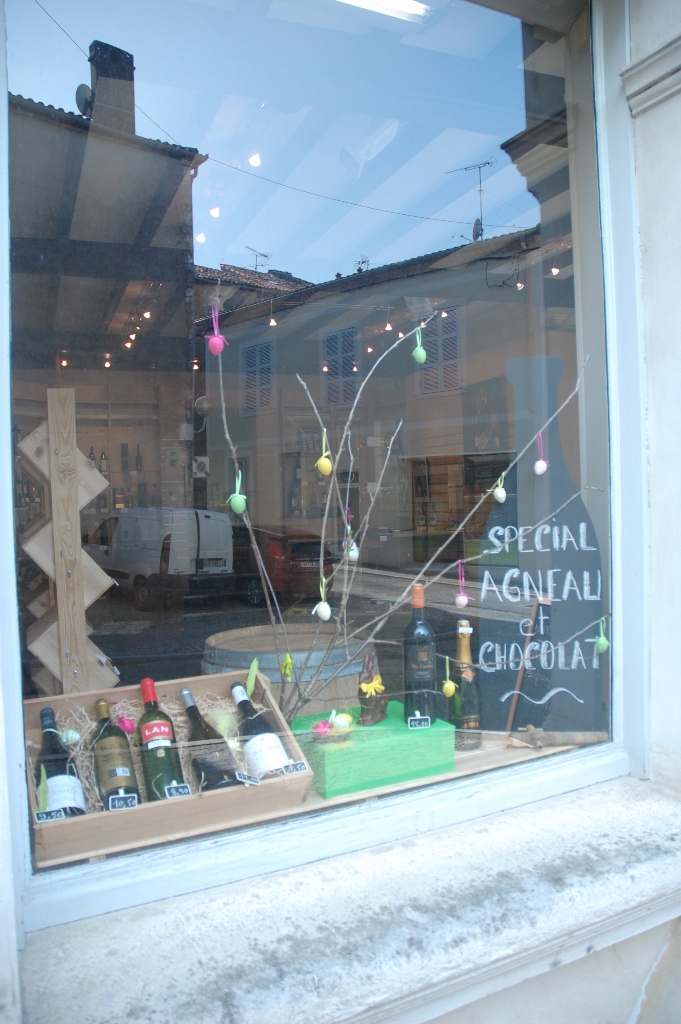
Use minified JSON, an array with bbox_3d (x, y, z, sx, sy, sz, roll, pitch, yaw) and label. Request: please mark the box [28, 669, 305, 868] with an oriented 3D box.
[{"bbox_3d":[-0.366,0.494,1.578,0.522,0.090,0.339,-2,27,-27],"label":"box"}]

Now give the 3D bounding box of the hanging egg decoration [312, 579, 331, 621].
[{"bbox_3d":[-0.045,0.206,1.800,0.041,0.097,0.036,-1,1,-1],"label":"hanging egg decoration"}]

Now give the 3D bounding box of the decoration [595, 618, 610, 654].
[{"bbox_3d":[0.663,0.314,1.940,0.039,0.090,0.034,-1,1,19],"label":"decoration"}]

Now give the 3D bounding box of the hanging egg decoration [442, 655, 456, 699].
[{"bbox_3d":[0.268,0.405,1.880,0.034,0.100,0.034,-1,1,8],"label":"hanging egg decoration"}]

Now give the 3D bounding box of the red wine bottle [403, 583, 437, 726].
[{"bbox_3d":[0.186,0.330,1.801,0.075,0.323,0.075,-1,1,-4],"label":"red wine bottle"}]

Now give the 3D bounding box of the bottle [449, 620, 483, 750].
[{"bbox_3d":[0.314,0.429,1.934,0.084,0.317,0.084,-1,1,0],"label":"bottle"}]

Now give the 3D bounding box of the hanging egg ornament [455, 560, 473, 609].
[{"bbox_3d":[0.314,0.183,1.940,0.045,0.121,0.035,-1,1,9],"label":"hanging egg ornament"}]

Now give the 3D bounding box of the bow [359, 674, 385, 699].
[{"bbox_3d":[0.073,0.413,1.817,0.058,0.052,0.033,-1,1,-19],"label":"bow"}]

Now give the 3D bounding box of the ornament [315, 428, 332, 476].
[{"bbox_3d":[-0.038,-0.136,1.740,0.038,0.108,0.036,-1,1,-1],"label":"ornament"}]

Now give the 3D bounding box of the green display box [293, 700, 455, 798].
[{"bbox_3d":[0.058,0.545,1.794,0.327,0.101,0.262,-2,1,-26],"label":"green display box"}]

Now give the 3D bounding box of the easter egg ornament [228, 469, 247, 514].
[{"bbox_3d":[-0.222,-0.042,1.650,0.041,0.095,0.037,-1,1,-8],"label":"easter egg ornament"}]

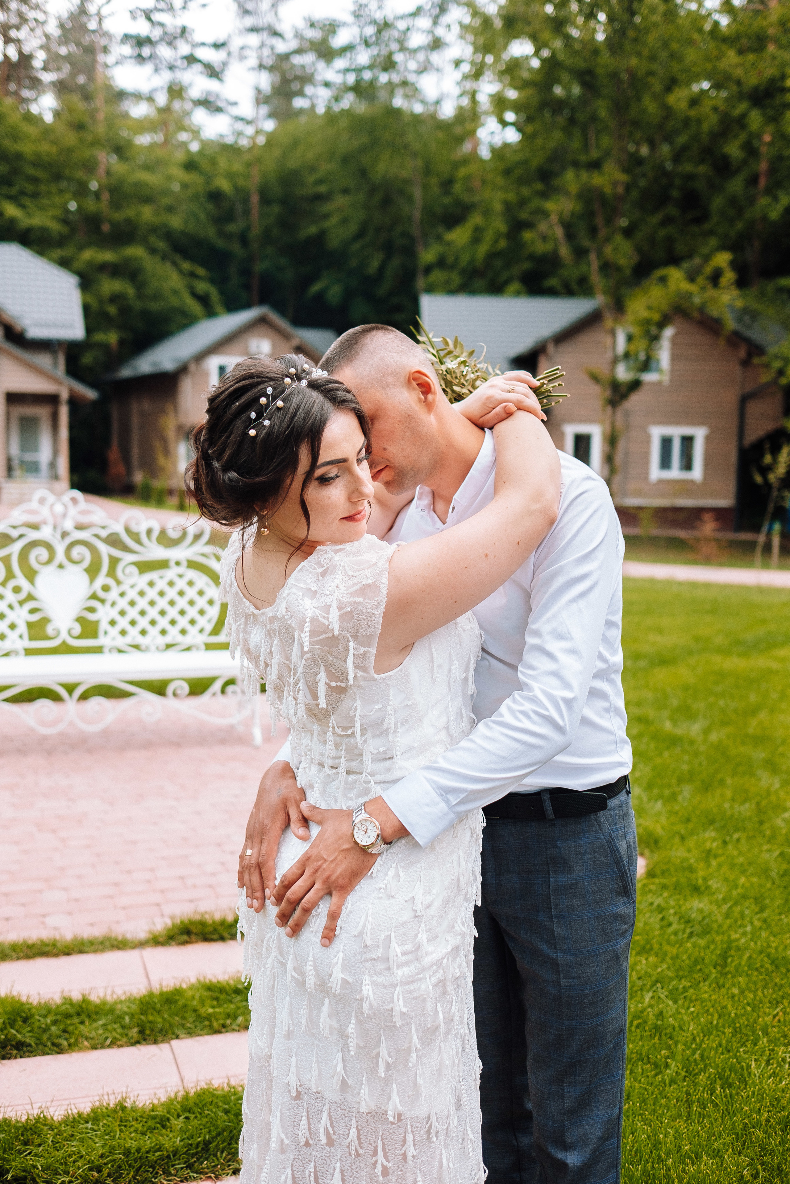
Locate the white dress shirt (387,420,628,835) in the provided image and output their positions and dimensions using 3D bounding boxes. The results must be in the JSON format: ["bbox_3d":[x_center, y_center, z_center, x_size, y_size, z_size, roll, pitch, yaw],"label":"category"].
[{"bbox_3d":[0.100,0.055,1.700,0.500,0.600,0.360,4,8,33],"label":"white dress shirt"}]

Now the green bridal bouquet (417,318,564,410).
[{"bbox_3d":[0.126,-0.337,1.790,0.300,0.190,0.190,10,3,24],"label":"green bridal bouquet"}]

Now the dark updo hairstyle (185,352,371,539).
[{"bbox_3d":[-0.161,-0.204,1.580,0.265,0.245,0.215,4,20,42],"label":"dark updo hairstyle"}]

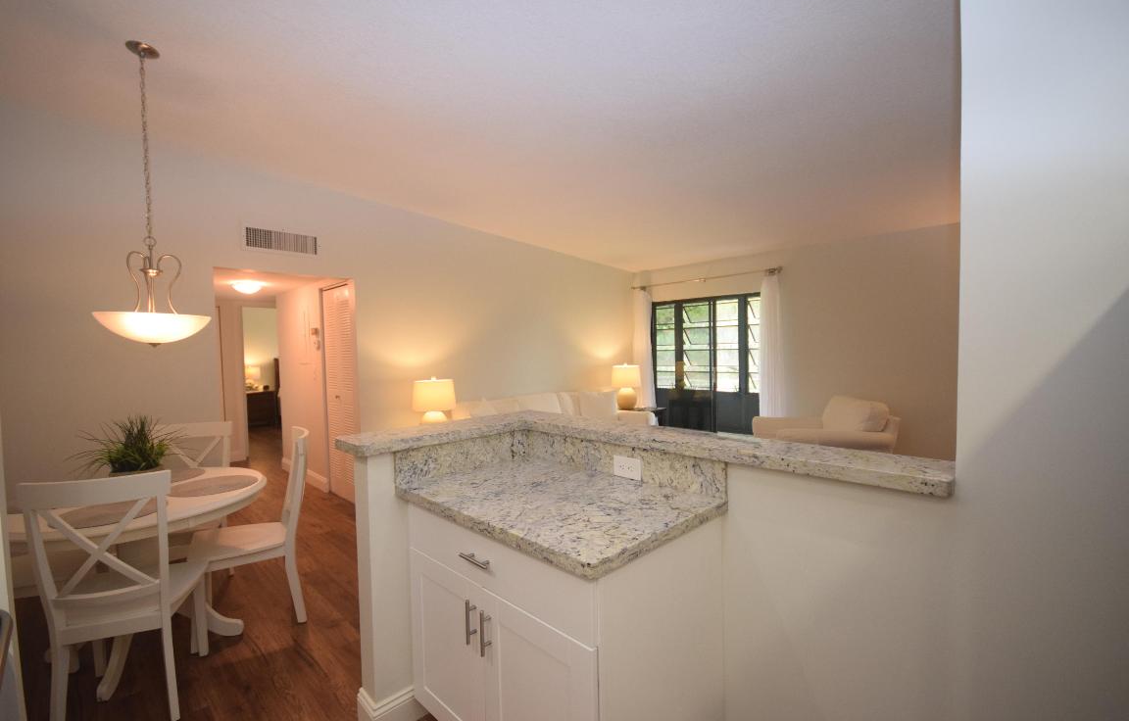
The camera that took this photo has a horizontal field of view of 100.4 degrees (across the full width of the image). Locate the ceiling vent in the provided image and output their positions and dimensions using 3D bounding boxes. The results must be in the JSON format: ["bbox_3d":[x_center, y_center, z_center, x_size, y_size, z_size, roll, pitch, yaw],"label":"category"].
[{"bbox_3d":[-2.304,-0.972,3.844,0.030,0.190,0.540,0,2,43],"label":"ceiling vent"}]

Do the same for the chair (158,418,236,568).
[{"bbox_3d":[-2.277,0.904,2.783,0.460,0.970,0.530,-1,1,-19],"label":"chair"}]

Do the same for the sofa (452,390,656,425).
[{"bbox_3d":[-0.032,0.860,5.287,0.970,0.840,2.230,0,2,44],"label":"sofa"}]

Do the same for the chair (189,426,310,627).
[{"bbox_3d":[-1.659,0.901,2.523,0.540,0.970,0.480,-2,2,-33],"label":"chair"}]

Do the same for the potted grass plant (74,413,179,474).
[{"bbox_3d":[-2.134,0.472,2.303,0.390,0.350,0.400,0,2,43],"label":"potted grass plant"}]

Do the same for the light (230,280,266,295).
[{"bbox_3d":[-2.960,-0.666,4.399,0.290,0.100,0.290,0,2,44],"label":"light"}]

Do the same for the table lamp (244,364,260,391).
[{"bbox_3d":[-6.132,0.332,9.256,0.310,0.490,0.310,0,2,44],"label":"table lamp"}]

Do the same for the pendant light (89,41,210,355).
[{"bbox_3d":[-1.985,-0.773,2.247,0.430,1.405,0.430,0,2,44],"label":"pendant light"}]

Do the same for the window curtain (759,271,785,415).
[{"bbox_3d":[2.542,0.063,5.766,0.280,2.270,0.130,0,2,44],"label":"window curtain"}]

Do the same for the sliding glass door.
[{"bbox_3d":[2.084,0.176,6.723,1.830,2.080,0.100,0,2,43],"label":"sliding glass door"}]

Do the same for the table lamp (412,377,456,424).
[{"bbox_3d":[-1.201,0.461,4.374,0.390,0.625,0.390,0,2,43],"label":"table lamp"}]

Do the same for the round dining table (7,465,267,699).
[{"bbox_3d":[-2.002,1.021,2.287,1.060,0.750,1.060,0,2,43],"label":"round dining table"}]

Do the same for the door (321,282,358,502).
[{"bbox_3d":[-2.198,0.329,4.580,0.630,2.030,0.040,0,2,43],"label":"door"}]

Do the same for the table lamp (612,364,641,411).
[{"bbox_3d":[0.857,0.353,6.401,0.400,0.625,0.400,-1,1,0],"label":"table lamp"}]

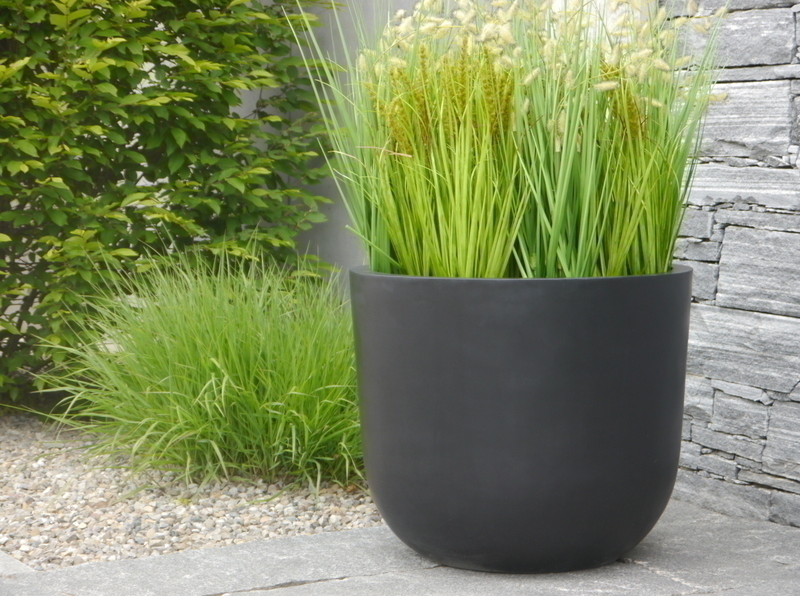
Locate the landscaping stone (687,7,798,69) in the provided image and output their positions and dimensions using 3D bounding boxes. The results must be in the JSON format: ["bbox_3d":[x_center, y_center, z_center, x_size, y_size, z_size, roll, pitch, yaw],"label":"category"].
[{"bbox_3d":[0.766,-0.541,4.117,0.160,0.112,0.365,0,4,-31],"label":"landscaping stone"}]

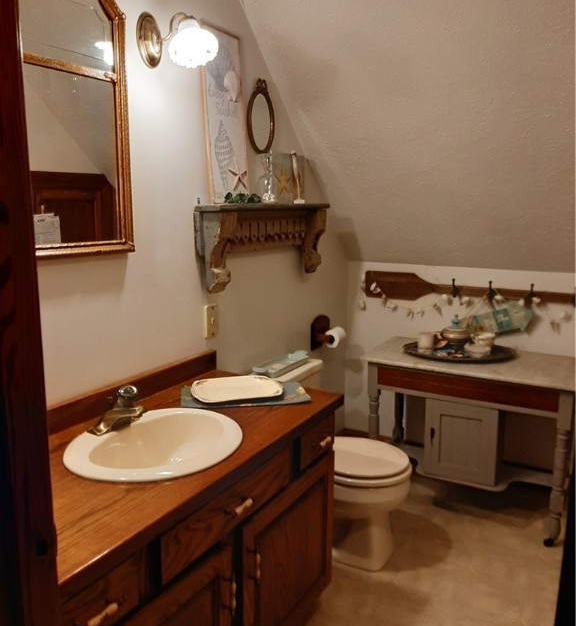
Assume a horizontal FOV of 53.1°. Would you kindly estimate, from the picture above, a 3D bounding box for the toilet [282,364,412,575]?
[{"bbox_3d":[0.153,0.607,2.312,0.685,0.715,0.450,6,12,30],"label":"toilet"}]

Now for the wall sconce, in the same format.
[{"bbox_3d":[-0.319,-0.802,1.691,0.250,0.180,0.142,6,12,30],"label":"wall sconce"}]

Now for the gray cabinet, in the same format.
[{"bbox_3d":[0.814,0.553,2.647,0.315,0.360,0.250,6,12,30],"label":"gray cabinet"}]

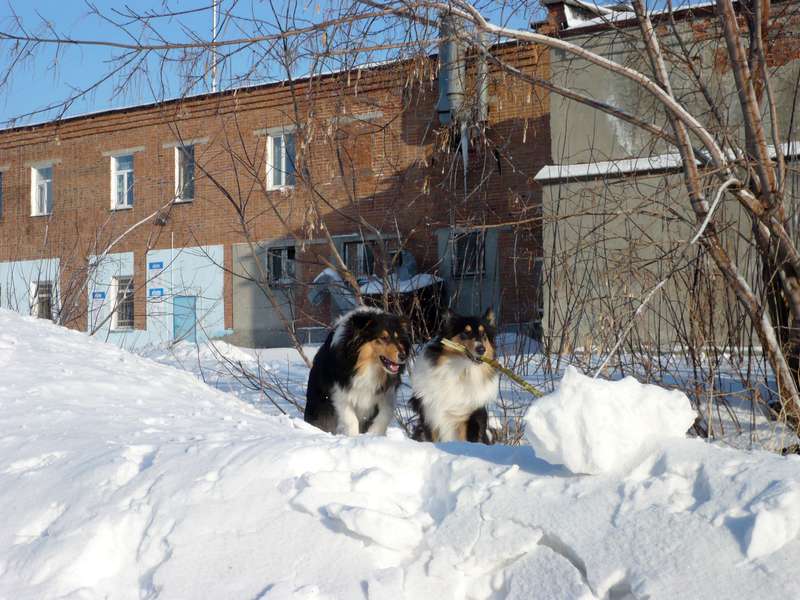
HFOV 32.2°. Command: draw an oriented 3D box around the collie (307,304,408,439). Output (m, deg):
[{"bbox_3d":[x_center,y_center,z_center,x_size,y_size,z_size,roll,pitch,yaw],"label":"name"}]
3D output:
[{"bbox_3d":[-0.229,0.387,7.300,0.410,0.700,0.700,1,-3,-33],"label":"collie"}]

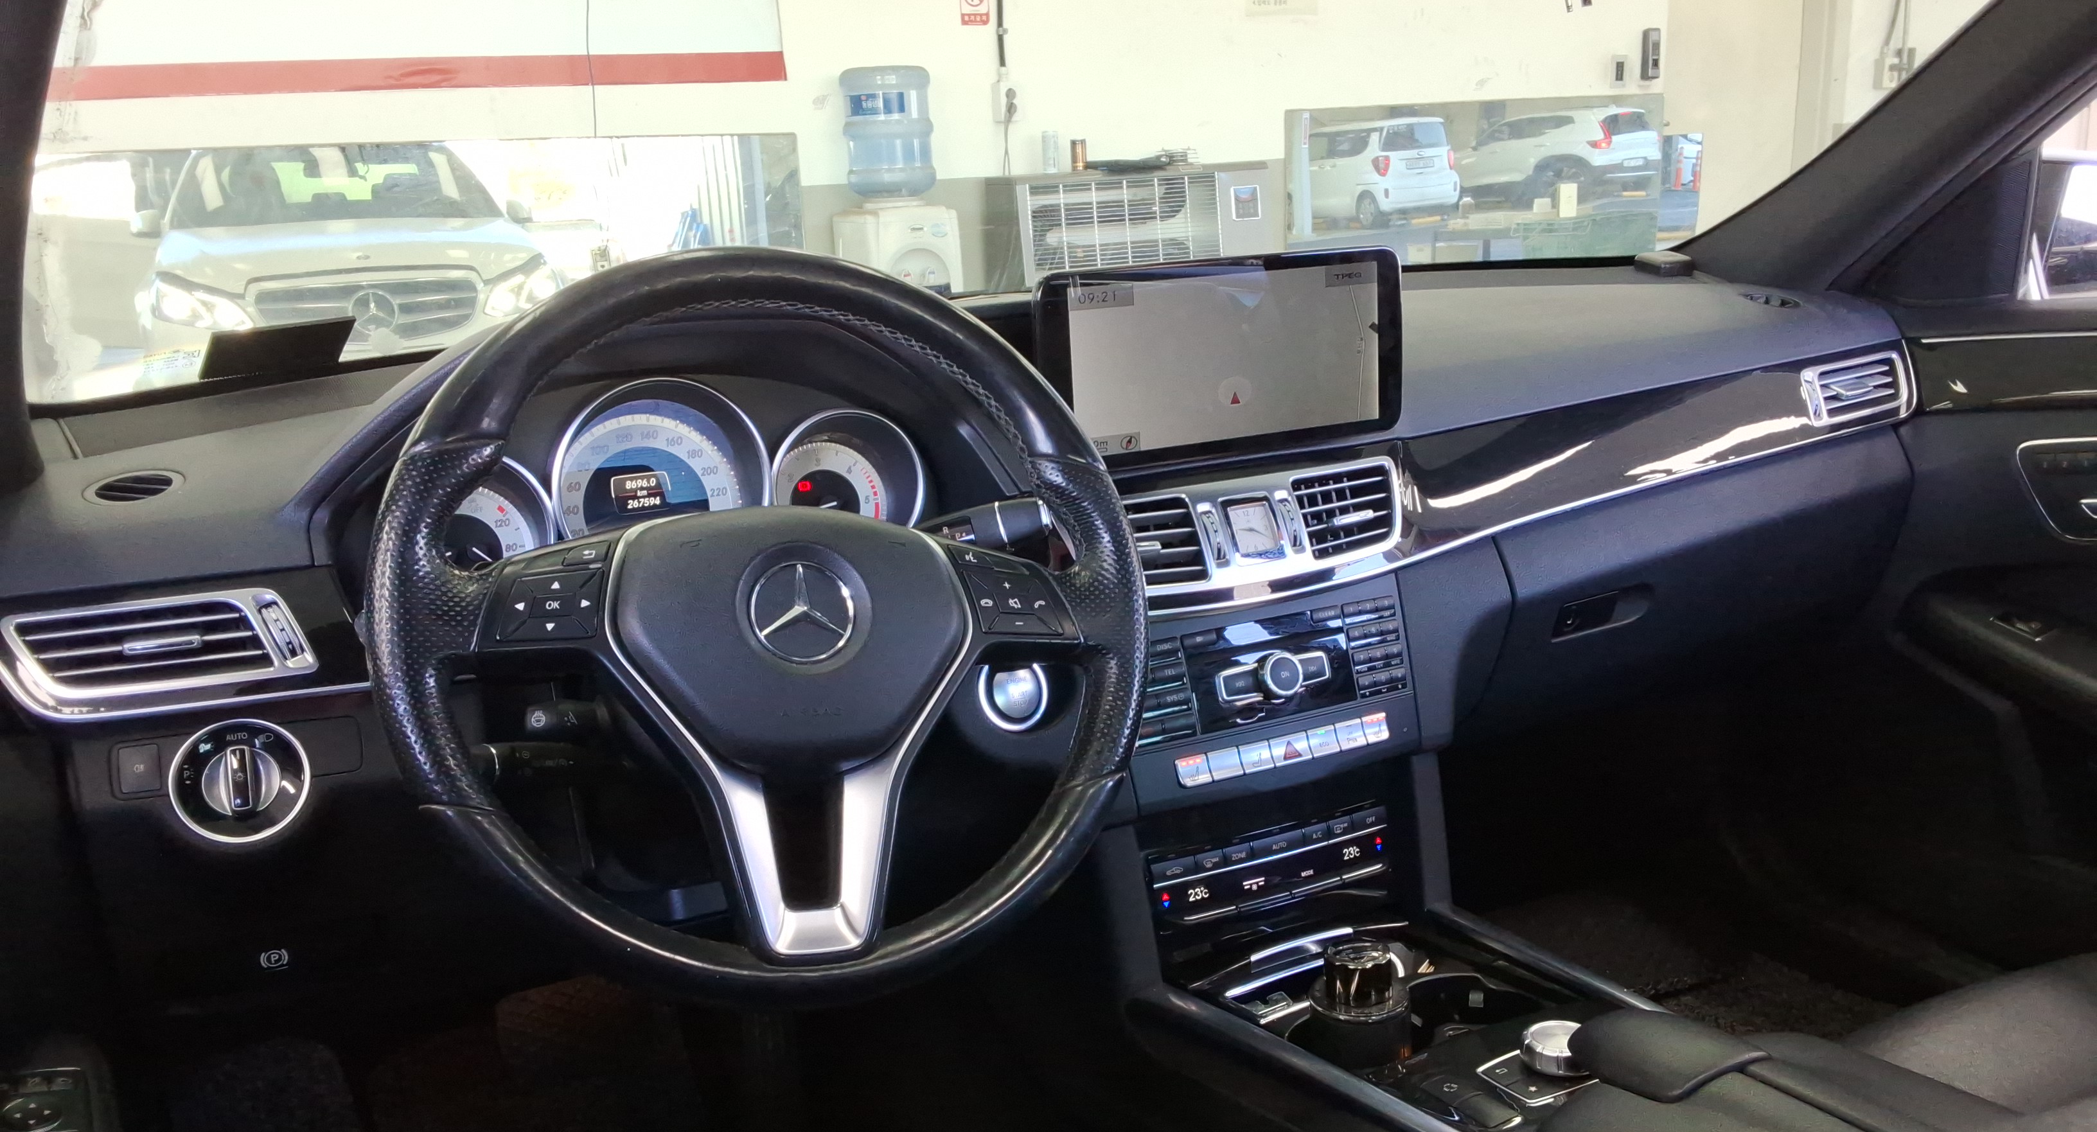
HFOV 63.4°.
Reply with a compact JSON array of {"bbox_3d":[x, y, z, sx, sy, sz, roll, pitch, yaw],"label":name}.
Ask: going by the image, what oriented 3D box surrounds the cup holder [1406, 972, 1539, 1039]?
[{"bbox_3d":[0.263,0.295,1.051,0.085,0.060,0.077,-9,15,-25],"label":"cup holder"}]

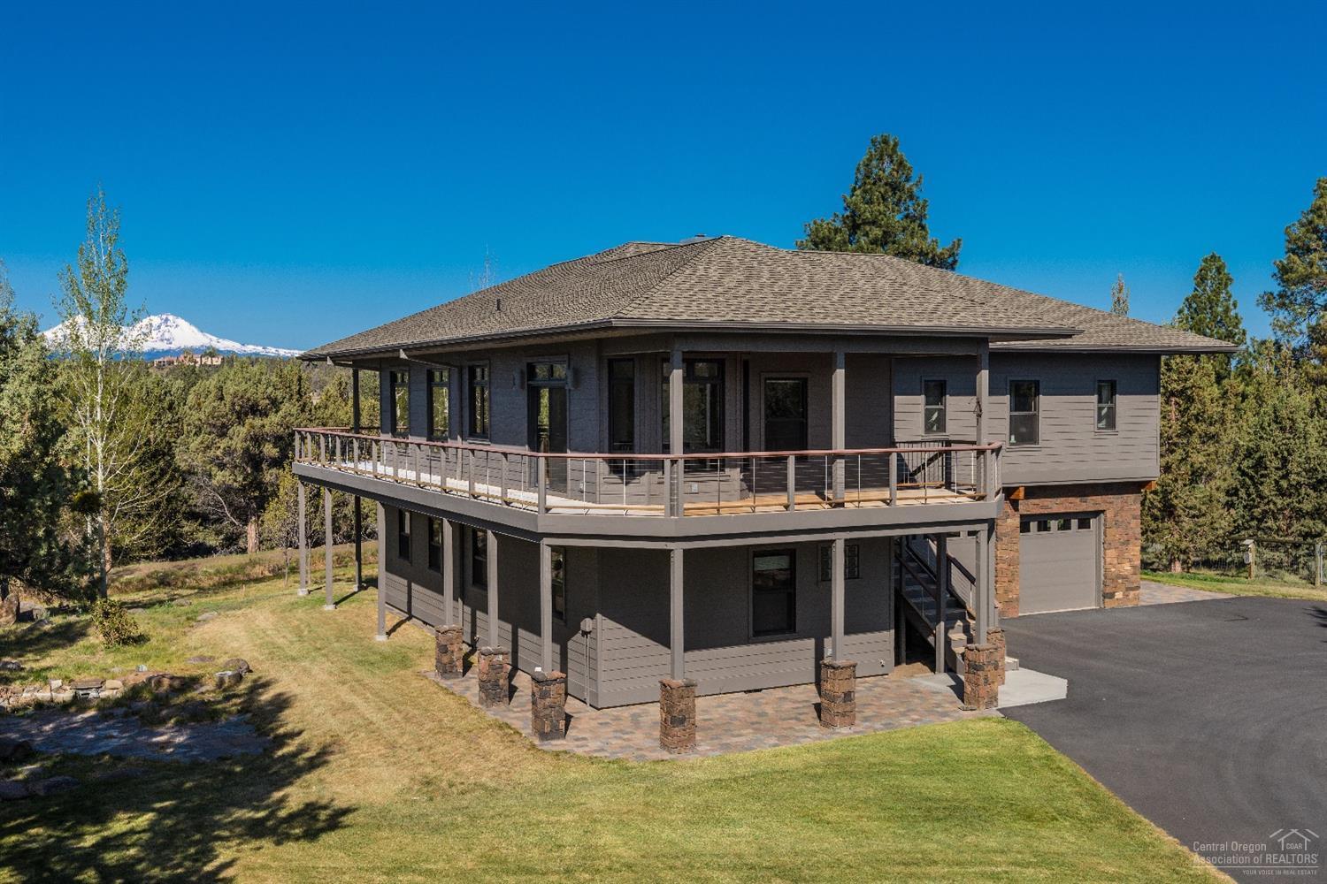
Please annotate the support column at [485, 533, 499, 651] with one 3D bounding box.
[{"bbox_3d":[-2.920,2.479,21.980,0.145,1.950,0.145,-1,2,-27],"label":"support column"}]

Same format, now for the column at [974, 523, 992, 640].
[{"bbox_3d":[5.412,2.466,21.888,0.140,2.029,0.140,-1,2,-28],"label":"column"}]

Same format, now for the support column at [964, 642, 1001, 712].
[{"bbox_3d":[5.360,3.931,21.776,0.410,1.060,0.410,-1,2,-27],"label":"support column"}]

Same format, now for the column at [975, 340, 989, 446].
[{"bbox_3d":[5.334,-0.591,21.611,0.142,2.150,0.142,-1,2,-27],"label":"column"}]

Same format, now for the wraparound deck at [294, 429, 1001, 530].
[{"bbox_3d":[-1.408,0.443,28.327,9.305,1.195,18.272,-1,2,-28],"label":"wraparound deck"}]

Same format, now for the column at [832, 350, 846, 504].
[{"bbox_3d":[2.765,-0.201,20.326,0.142,2.460,0.142,-1,2,-27],"label":"column"}]

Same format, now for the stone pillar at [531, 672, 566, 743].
[{"bbox_3d":[-1.756,4.005,19.600,0.408,0.965,0.408,-1,2,-28],"label":"stone pillar"}]

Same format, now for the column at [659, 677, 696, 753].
[{"bbox_3d":[0.224,4.052,19.183,0.410,1.040,0.410,-1,2,-27],"label":"column"}]

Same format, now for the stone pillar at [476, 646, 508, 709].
[{"bbox_3d":[-2.854,3.929,21.652,0.408,0.934,0.408,-1,2,-28],"label":"stone pillar"}]

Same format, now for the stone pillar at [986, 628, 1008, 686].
[{"bbox_3d":[5.961,3.910,23.524,0.408,0.956,0.408,-1,2,-28],"label":"stone pillar"}]

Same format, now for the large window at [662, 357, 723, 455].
[{"bbox_3d":[0.495,-0.470,21.142,1.185,1.792,0.120,-1,2,-27],"label":"large window"}]

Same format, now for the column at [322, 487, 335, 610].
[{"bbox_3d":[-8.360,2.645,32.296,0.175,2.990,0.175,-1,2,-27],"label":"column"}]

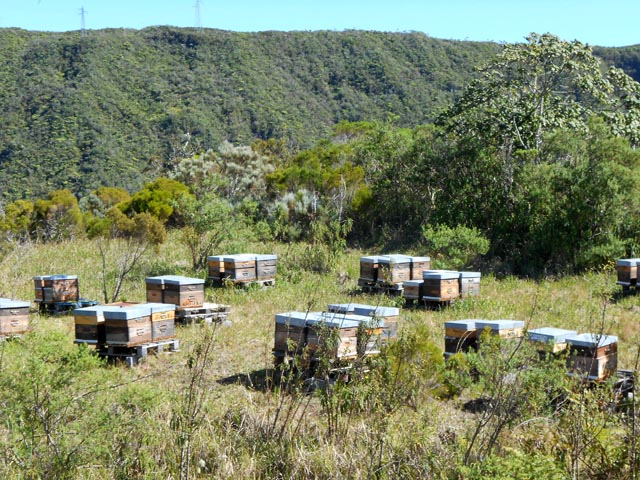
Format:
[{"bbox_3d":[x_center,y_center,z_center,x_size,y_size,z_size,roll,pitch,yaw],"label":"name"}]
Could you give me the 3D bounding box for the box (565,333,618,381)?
[{"bbox_3d":[3.494,1.500,17.113,0.450,0.490,0.540,2,5,40],"label":"box"}]

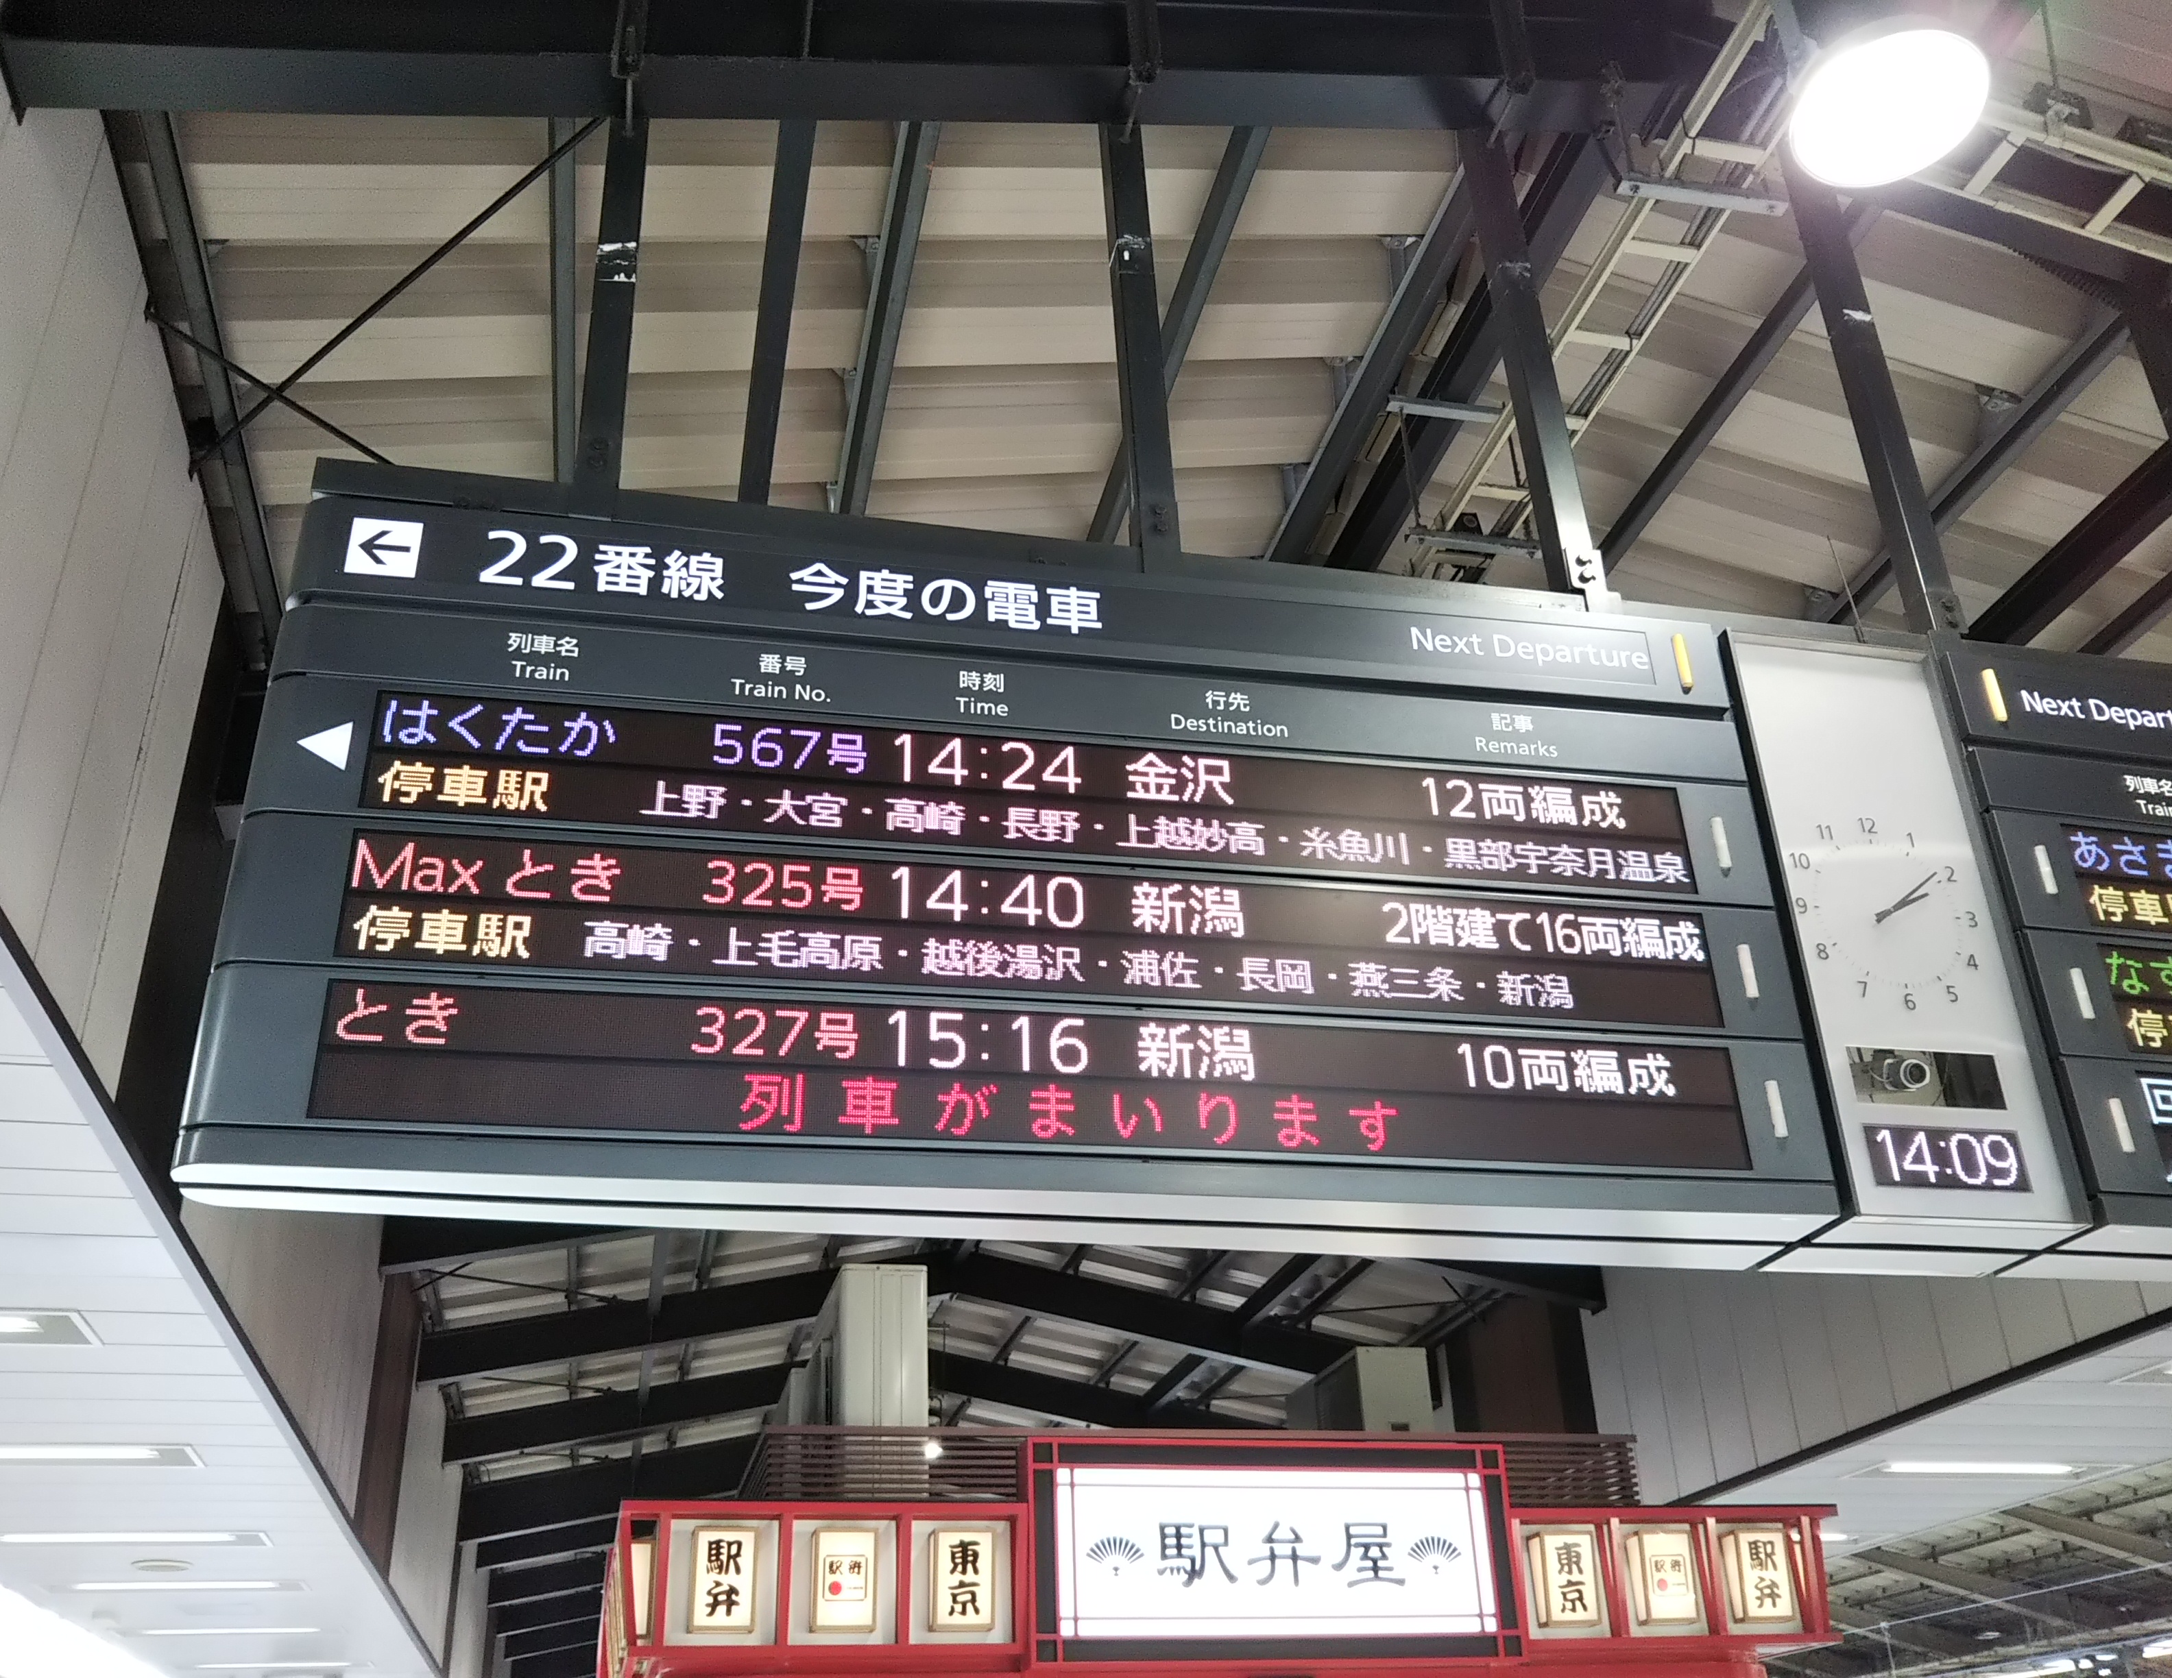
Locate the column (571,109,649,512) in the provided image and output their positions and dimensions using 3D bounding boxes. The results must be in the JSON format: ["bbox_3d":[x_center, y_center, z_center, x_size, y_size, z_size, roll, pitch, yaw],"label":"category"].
[{"bbox_3d":[-0.922,-1.030,3.793,0.075,0.999,0.080,4,-29,-13],"label":"column"}]

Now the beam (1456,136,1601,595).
[{"bbox_3d":[0.974,-1.063,4.306,0.075,1.351,0.080,4,-29,-13],"label":"beam"}]

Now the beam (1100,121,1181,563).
[{"bbox_3d":[0.107,-1.049,4.072,0.075,1.199,0.080,4,-29,-13],"label":"beam"}]

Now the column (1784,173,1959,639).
[{"bbox_3d":[1.789,-1.030,4.500,0.075,1.372,0.080,4,-29,-13],"label":"column"}]

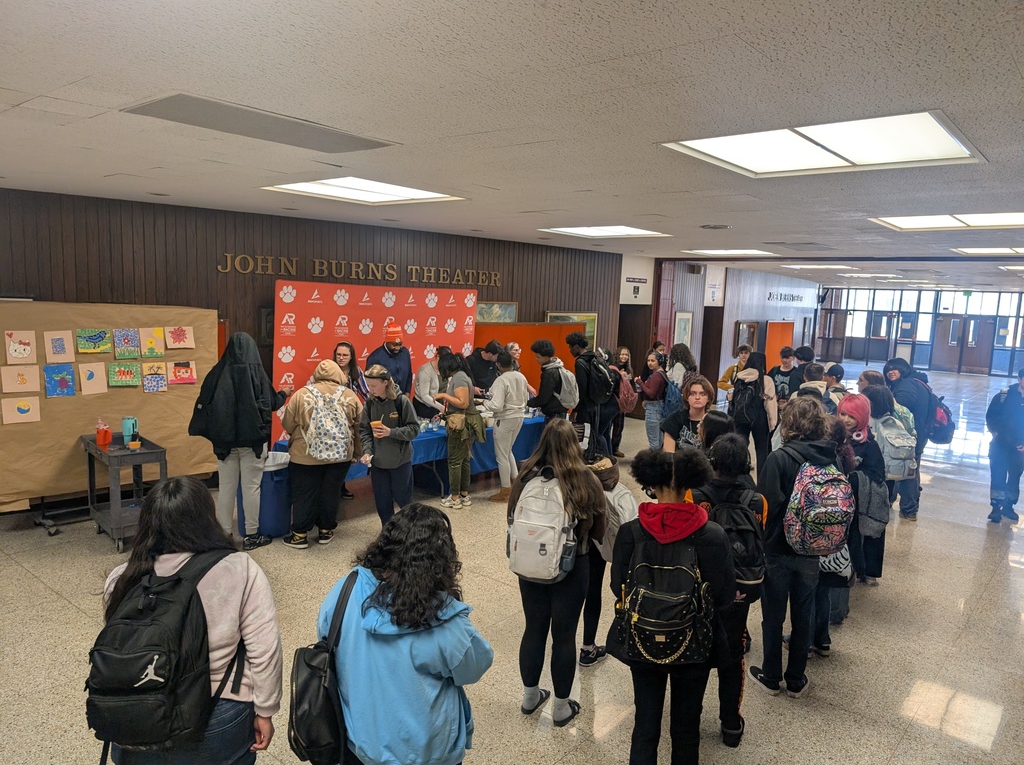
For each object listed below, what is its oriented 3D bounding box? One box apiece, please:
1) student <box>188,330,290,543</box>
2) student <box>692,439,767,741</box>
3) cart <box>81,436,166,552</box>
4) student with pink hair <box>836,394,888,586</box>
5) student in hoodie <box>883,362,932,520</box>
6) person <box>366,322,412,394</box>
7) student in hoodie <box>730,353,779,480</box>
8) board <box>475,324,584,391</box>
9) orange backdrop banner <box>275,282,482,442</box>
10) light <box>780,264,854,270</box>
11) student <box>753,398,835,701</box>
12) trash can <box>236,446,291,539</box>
[{"bbox_3d":[-2.311,0.483,6.223,0.680,1.850,0.520,4,7,15],"label":"student"},{"bbox_3d":[1.132,1.061,3.624,0.470,1.640,0.460,5,8,20],"label":"student"},{"bbox_3d":[-3.453,0.967,6.349,0.450,0.860,0.910,-5,10,-42],"label":"cart"},{"bbox_3d":[2.884,0.883,5.850,0.380,1.600,0.470,-1,8,-25],"label":"student with pink hair"},{"bbox_3d":[4.437,0.632,7.786,0.500,1.720,0.480,-5,10,-45],"label":"student in hoodie"},{"bbox_3d":[-1.405,0.274,8.220,0.580,1.900,0.400,-3,9,-37],"label":"person"},{"bbox_3d":[2.798,0.498,8.301,0.500,1.720,0.480,8,9,40],"label":"student in hoodie"},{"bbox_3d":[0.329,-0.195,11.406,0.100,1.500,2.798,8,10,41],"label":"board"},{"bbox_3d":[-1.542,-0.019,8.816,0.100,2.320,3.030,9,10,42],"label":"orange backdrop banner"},{"bbox_3d":[6.349,-2.374,14.585,1.220,0.070,1.220,8,9,40],"label":"light"},{"bbox_3d":[1.681,0.972,4.200,0.500,1.760,0.530,1,7,-8],"label":"student"},{"bbox_3d":[-2.274,1.024,6.542,0.540,0.700,0.540,0,8,-19],"label":"trash can"}]

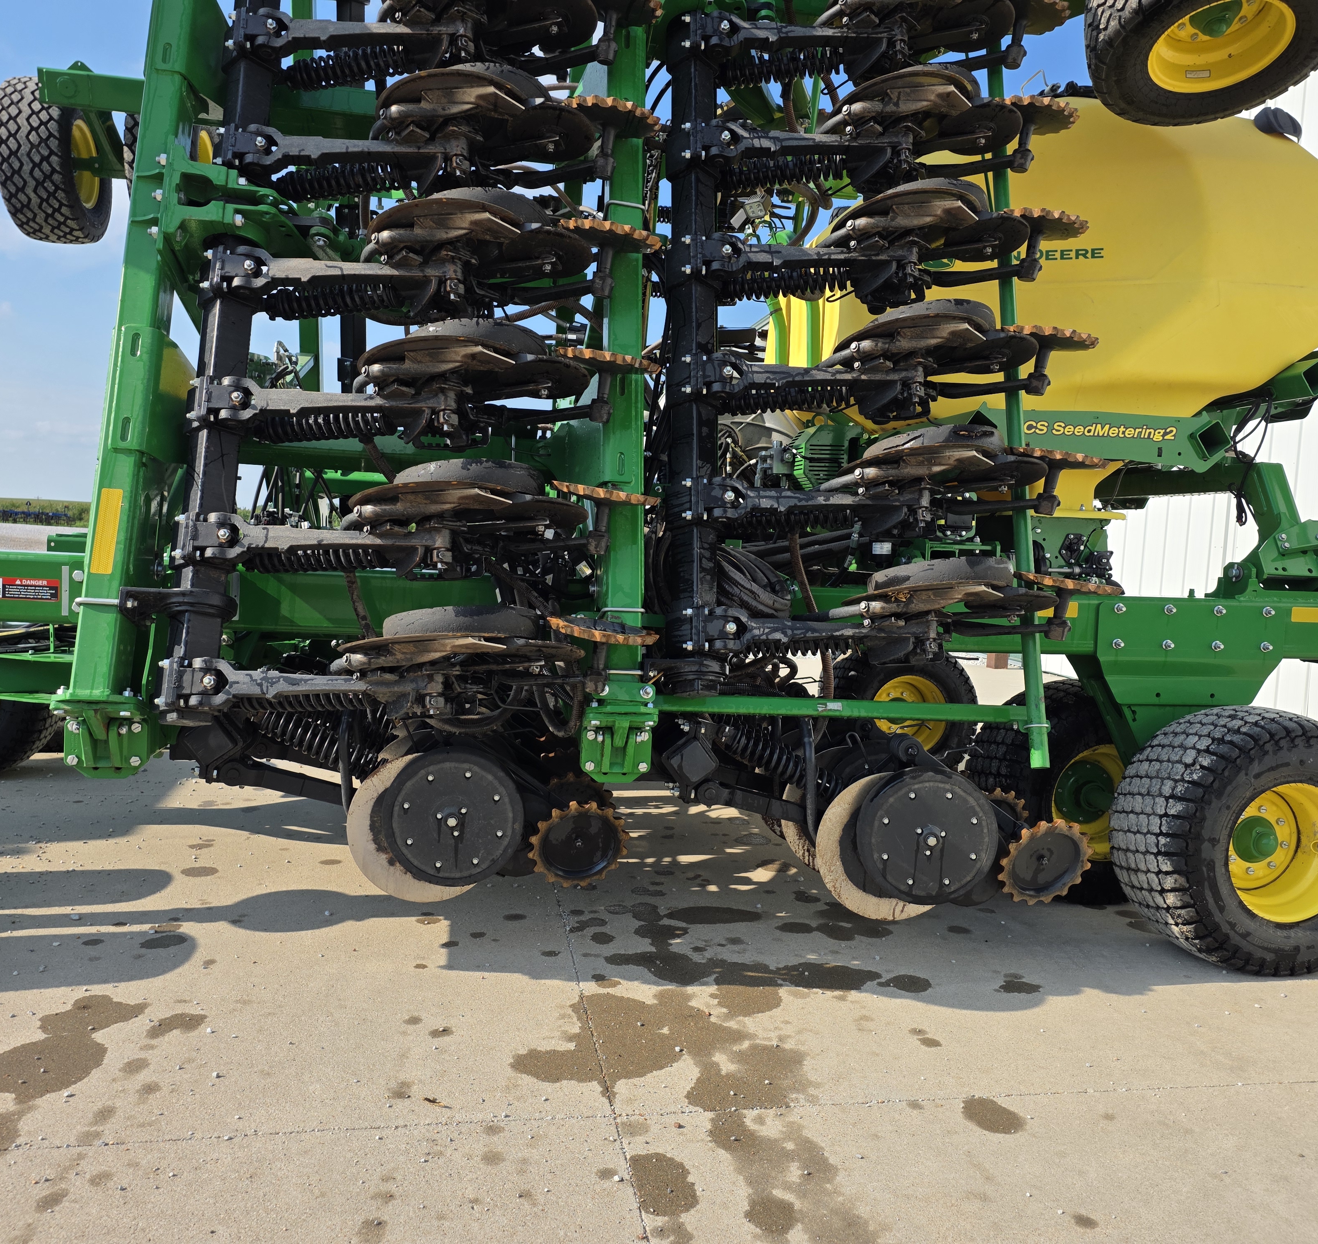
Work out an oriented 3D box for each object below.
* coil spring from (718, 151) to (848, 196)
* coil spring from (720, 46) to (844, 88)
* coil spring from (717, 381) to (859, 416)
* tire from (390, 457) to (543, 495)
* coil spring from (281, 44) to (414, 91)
[{"bbox_3d":[0.383,-1.427,3.501,0.414,0.092,0.092,-2,-13,11],"label":"coil spring"},{"bbox_3d":[0.381,-1.804,3.591,0.410,0.094,0.094,-3,-12,10],"label":"coil spring"},{"bbox_3d":[0.378,-0.683,3.338,0.414,0.092,0.092,-2,-13,11],"label":"coil spring"},{"bbox_3d":[-0.515,-0.350,2.969,0.405,0.090,0.405,3,-7,-9],"label":"tire"},{"bbox_3d":[-0.936,-1.674,3.333,0.410,0.094,0.094,-3,-12,10],"label":"coil spring"}]

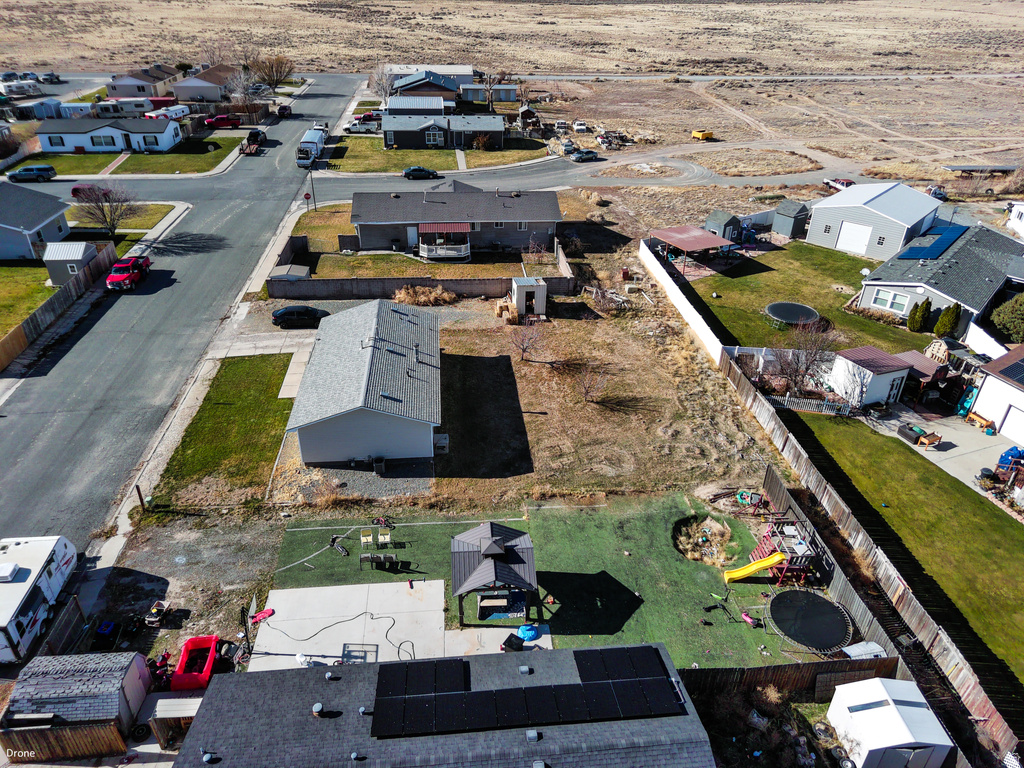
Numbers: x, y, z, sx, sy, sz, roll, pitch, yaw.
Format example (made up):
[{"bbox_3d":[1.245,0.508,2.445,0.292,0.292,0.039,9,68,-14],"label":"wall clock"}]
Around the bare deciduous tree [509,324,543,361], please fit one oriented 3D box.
[{"bbox_3d":[1.084,-3.052,49.958,2.500,2.950,2.400,-2,31,-5],"label":"bare deciduous tree"}]

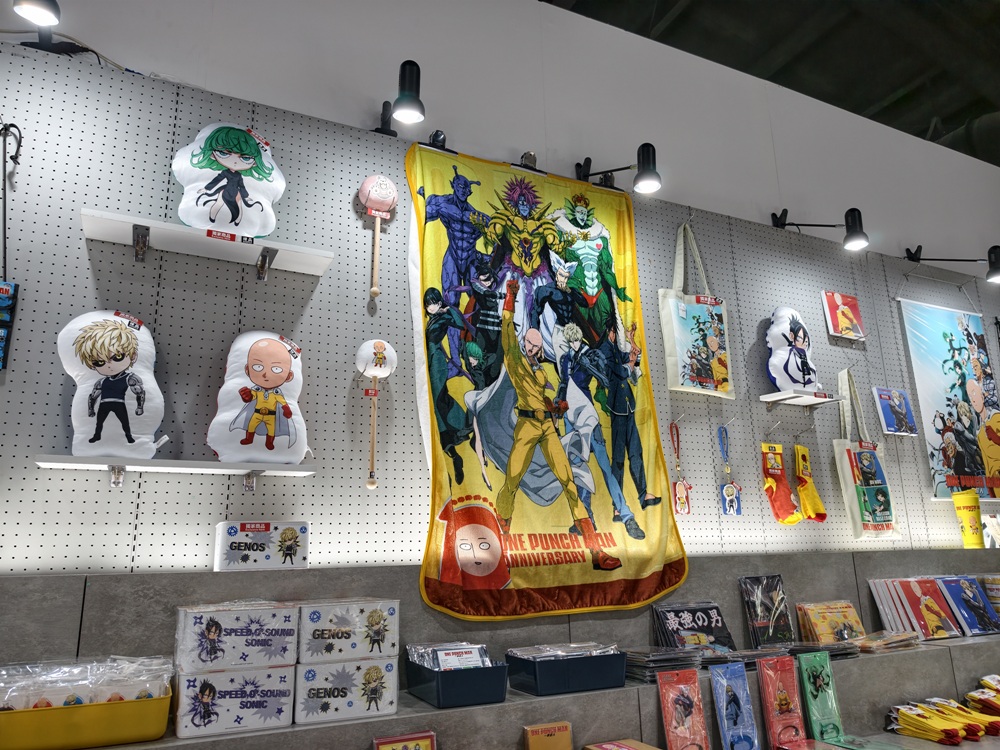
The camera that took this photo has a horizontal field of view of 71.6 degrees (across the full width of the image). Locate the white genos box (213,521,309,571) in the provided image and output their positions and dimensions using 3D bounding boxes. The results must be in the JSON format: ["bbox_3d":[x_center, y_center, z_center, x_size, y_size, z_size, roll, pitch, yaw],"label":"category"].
[{"bbox_3d":[-0.582,0.416,1.685,0.204,0.110,0.135,6,-16,-27],"label":"white genos box"}]

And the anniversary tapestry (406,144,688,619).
[{"bbox_3d":[0.139,-0.035,2.127,0.860,1.445,0.105,5,-23,-25],"label":"anniversary tapestry"}]

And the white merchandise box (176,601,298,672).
[{"bbox_3d":[-0.520,0.516,1.375,0.206,0.108,0.145,5,-15,-25],"label":"white merchandise box"}]

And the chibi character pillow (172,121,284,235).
[{"bbox_3d":[-0.718,-0.510,1.849,0.285,0.355,0.105,5,-20,-25],"label":"chibi character pillow"}]

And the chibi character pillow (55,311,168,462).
[{"bbox_3d":[-0.923,0.027,1.649,0.224,0.363,0.100,-1,-17,-27],"label":"chibi character pillow"}]

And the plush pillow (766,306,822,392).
[{"bbox_3d":[1.108,-0.092,2.643,0.223,0.355,0.105,5,-20,-25],"label":"plush pillow"}]

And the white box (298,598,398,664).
[{"bbox_3d":[-0.333,0.536,1.462,0.203,0.108,0.145,5,-15,-25],"label":"white box"}]

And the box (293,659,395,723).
[{"bbox_3d":[-0.332,0.647,1.451,0.207,0.111,0.130,5,-16,-25],"label":"box"}]

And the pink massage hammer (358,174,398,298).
[{"bbox_3d":[-0.363,-0.406,2.043,0.114,0.395,0.100,5,-15,-25],"label":"pink massage hammer"}]

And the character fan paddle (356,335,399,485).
[{"bbox_3d":[-0.343,0.102,1.923,0.114,0.420,0.100,5,-15,-25],"label":"character fan paddle"}]

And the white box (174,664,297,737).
[{"bbox_3d":[-0.520,0.629,1.363,0.207,0.111,0.130,5,-16,-25],"label":"white box"}]

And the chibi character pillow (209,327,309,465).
[{"bbox_3d":[-0.615,0.063,1.791,0.245,0.355,0.100,5,-20,-25],"label":"chibi character pillow"}]

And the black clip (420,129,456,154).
[{"bbox_3d":[-0.207,-0.770,2.297,0.143,0.077,0.045,5,-15,-26],"label":"black clip"}]

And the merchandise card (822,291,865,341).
[{"bbox_3d":[1.446,-0.250,2.914,0.195,0.193,0.018,5,-19,-25],"label":"merchandise card"}]

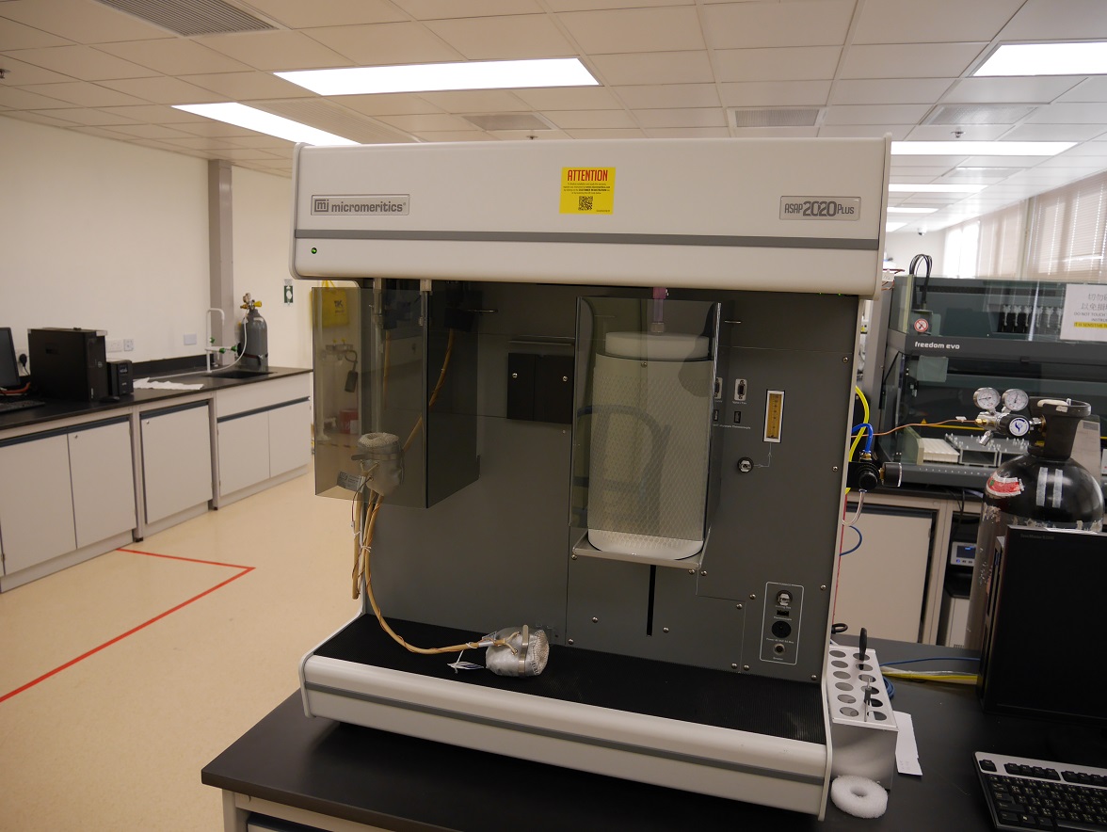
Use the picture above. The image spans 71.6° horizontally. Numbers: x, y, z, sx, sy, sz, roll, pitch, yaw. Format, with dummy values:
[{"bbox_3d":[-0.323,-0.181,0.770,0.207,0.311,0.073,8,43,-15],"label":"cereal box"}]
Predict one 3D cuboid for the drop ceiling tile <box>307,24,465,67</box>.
[{"bbox_3d":[-0.797,-1.775,3.672,0.600,0.020,0.600,4,10,15],"label":"drop ceiling tile"}]

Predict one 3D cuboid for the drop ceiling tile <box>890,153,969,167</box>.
[{"bbox_3d":[2.514,-1.738,5.224,0.500,0.020,0.500,5,10,15],"label":"drop ceiling tile"}]

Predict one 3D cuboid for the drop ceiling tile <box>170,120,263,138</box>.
[{"bbox_3d":[-2.209,-1.853,4.953,0.500,0.020,0.500,5,10,15],"label":"drop ceiling tile"}]

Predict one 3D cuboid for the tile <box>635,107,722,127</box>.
[{"bbox_3d":[0.835,-1.970,5.079,0.600,0.020,0.600,4,10,15],"label":"tile"}]

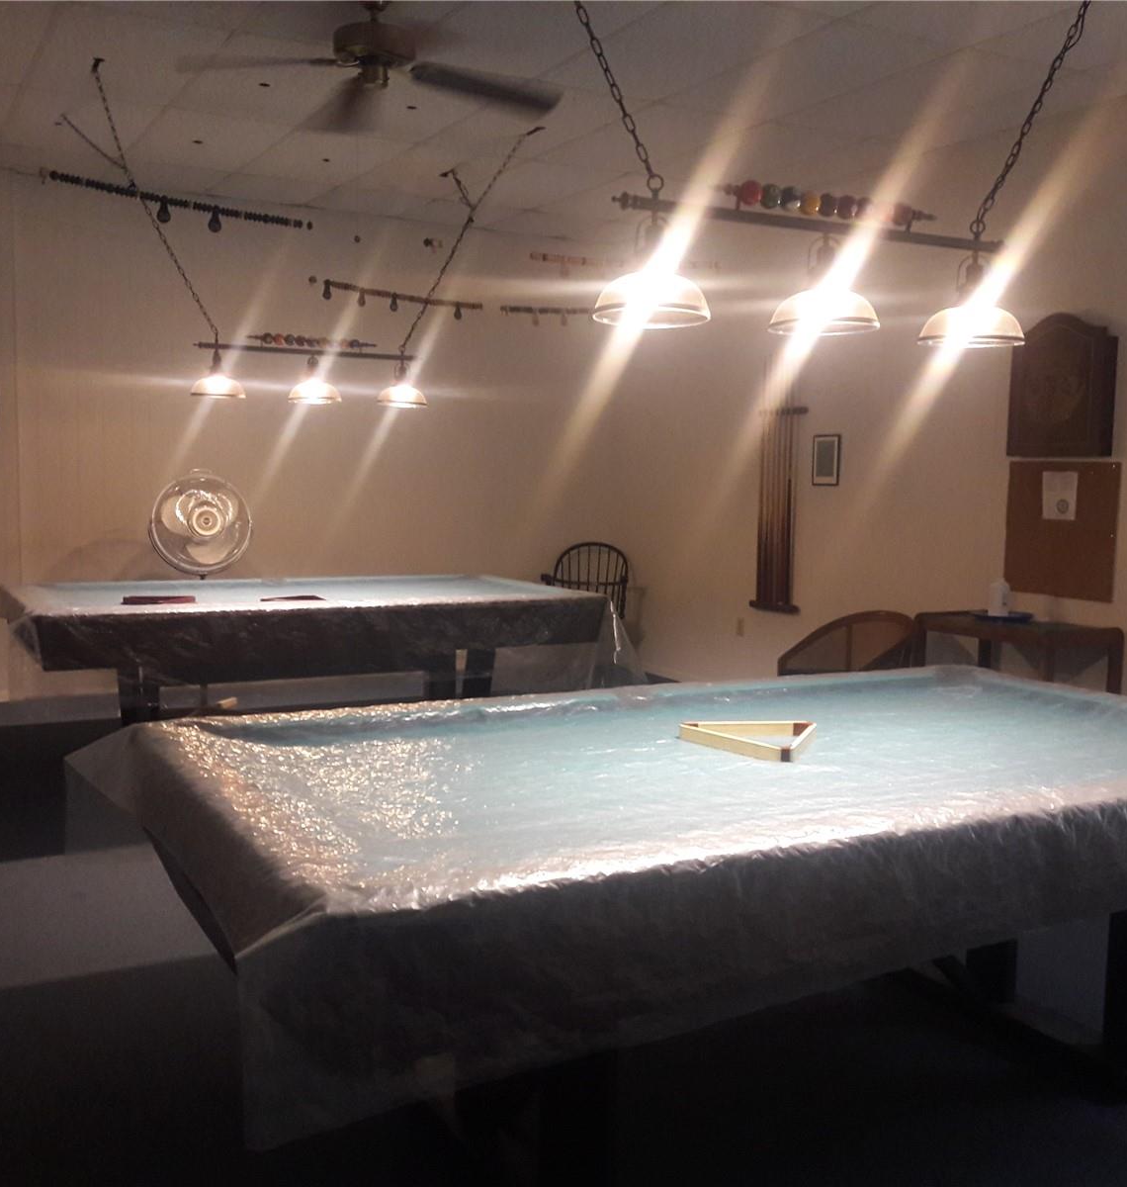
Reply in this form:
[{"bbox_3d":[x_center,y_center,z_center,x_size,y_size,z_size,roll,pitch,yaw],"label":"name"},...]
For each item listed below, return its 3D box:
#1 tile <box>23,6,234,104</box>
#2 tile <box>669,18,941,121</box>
[{"bbox_3d":[-1.765,-2.149,5.127,0.600,0.020,1.209,-2,6,-29],"label":"tile"},{"bbox_3d":[0.968,-2.108,5.209,0.610,0.025,1.220,-2,7,-28],"label":"tile"}]

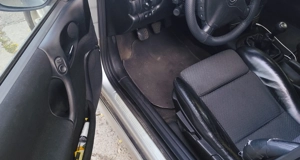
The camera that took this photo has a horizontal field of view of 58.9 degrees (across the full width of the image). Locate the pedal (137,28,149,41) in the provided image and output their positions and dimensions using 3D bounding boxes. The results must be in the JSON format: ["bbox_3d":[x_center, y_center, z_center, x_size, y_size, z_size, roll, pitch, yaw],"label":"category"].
[{"bbox_3d":[-0.048,-0.263,1.539,0.058,0.055,0.030,-27,18,-21],"label":"pedal"}]

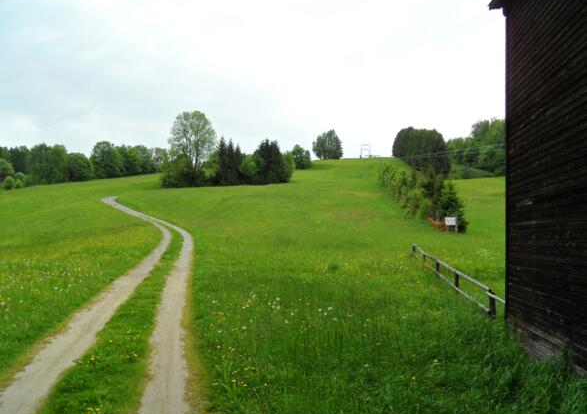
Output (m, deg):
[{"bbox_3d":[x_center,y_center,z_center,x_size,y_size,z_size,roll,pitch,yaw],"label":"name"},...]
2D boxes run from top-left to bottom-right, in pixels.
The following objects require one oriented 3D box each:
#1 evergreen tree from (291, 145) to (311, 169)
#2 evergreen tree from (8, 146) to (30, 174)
[{"bbox_3d":[2.120,-13.140,108.000,5.800,6.500,5.600,1,-3,0],"label":"evergreen tree"},{"bbox_3d":[-70.710,-12.000,105.000,5.600,7.700,5.400,1,-3,0],"label":"evergreen tree"}]

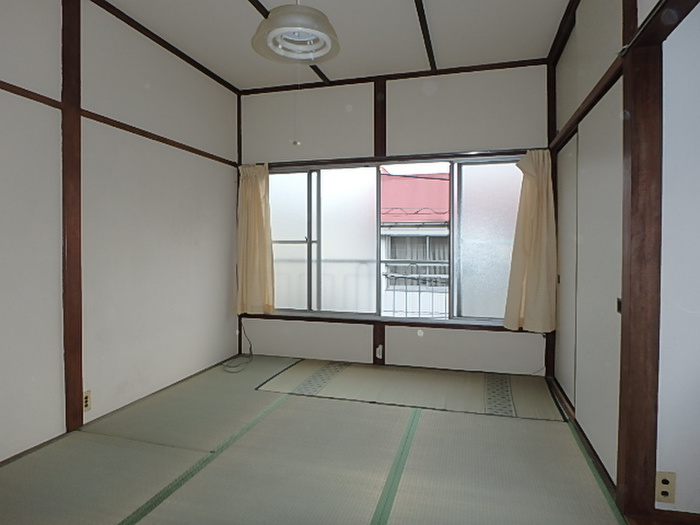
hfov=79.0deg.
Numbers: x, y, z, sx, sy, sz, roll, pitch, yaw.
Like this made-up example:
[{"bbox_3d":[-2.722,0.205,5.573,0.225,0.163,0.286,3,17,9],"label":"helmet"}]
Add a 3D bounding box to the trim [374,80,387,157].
[{"bbox_3d":[0.263,-1.234,3.663,0.106,0.649,0.040,1,1,16],"label":"trim"}]

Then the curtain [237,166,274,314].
[{"bbox_3d":[-0.864,-0.204,3.874,0.364,1.369,0.108,1,2,16],"label":"curtain"}]

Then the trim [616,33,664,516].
[{"bbox_3d":[1.084,0.085,1.591,0.101,1.709,0.096,1,1,16],"label":"trim"}]

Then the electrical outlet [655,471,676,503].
[{"bbox_3d":[1.199,0.855,1.607,0.065,0.117,0.012,1,1,16],"label":"electrical outlet"}]

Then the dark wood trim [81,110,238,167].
[{"bbox_3d":[-1.258,-0.859,3.154,0.030,0.042,1.689,1,1,16],"label":"dark wood trim"}]

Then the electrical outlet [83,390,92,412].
[{"bbox_3d":[-1.489,0.787,2.405,0.012,0.115,0.062,1,1,16],"label":"electrical outlet"}]

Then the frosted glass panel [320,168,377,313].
[{"bbox_3d":[-0.018,-0.193,3.776,0.537,1.276,0.030,1,2,16],"label":"frosted glass panel"}]

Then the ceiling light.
[{"bbox_3d":[-0.242,-1.047,1.929,0.400,0.130,0.400,0,2,0],"label":"ceiling light"}]

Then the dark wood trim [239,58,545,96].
[{"bbox_3d":[0.242,-1.580,3.646,2.675,0.043,0.040,1,1,16],"label":"dark wood trim"}]

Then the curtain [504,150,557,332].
[{"bbox_3d":[1.363,-0.163,3.224,0.355,1.359,0.118,1,2,16],"label":"curtain"}]

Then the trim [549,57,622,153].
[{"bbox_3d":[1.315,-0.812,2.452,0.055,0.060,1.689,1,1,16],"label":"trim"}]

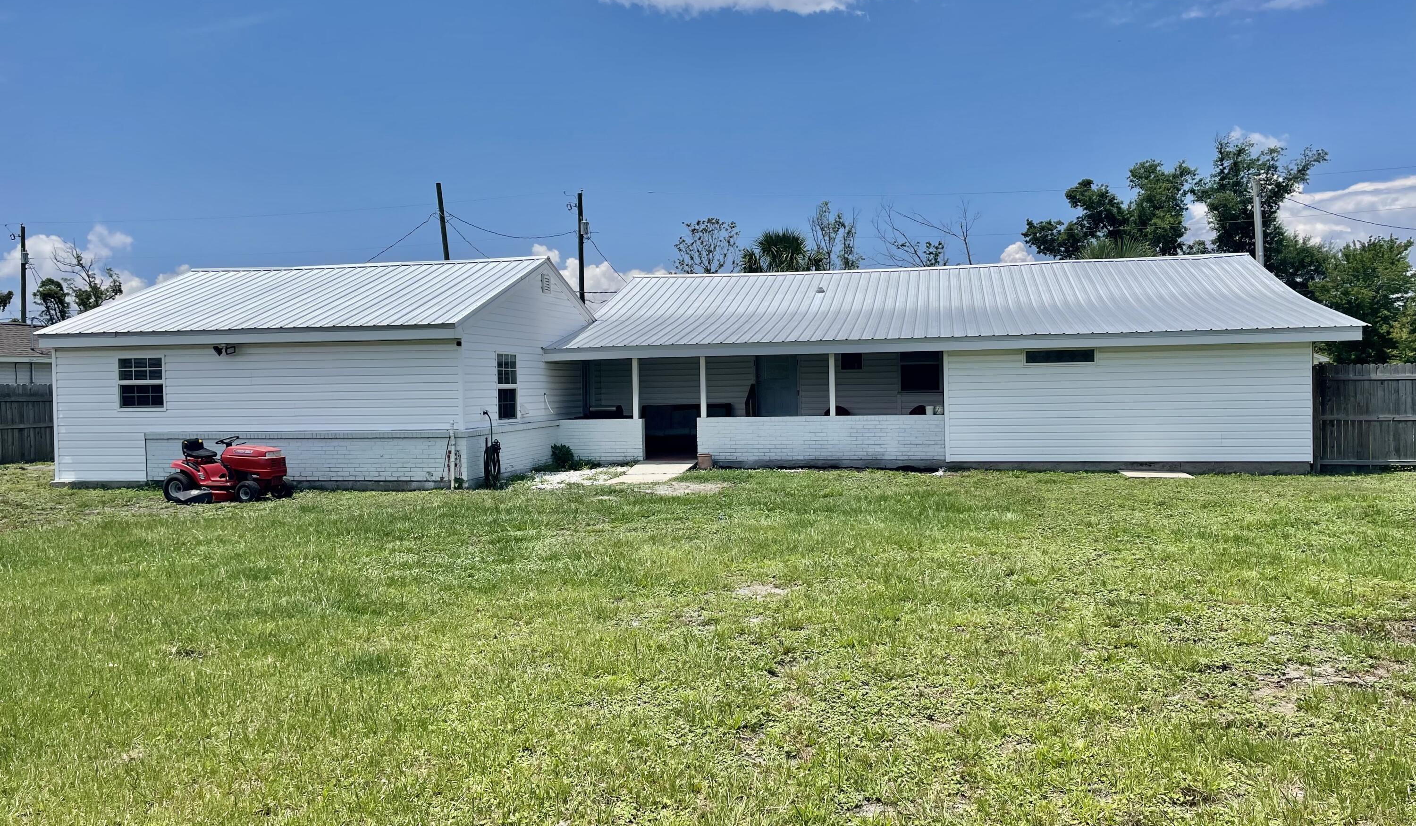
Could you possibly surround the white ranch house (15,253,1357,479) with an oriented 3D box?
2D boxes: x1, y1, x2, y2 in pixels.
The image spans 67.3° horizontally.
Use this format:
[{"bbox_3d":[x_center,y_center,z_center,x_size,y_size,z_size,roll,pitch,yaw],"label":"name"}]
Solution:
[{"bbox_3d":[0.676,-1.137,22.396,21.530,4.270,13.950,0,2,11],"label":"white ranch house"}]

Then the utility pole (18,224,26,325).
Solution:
[{"bbox_3d":[-35.201,-4.547,54.972,0.320,10.244,0.320,0,2,11],"label":"utility pole"}]

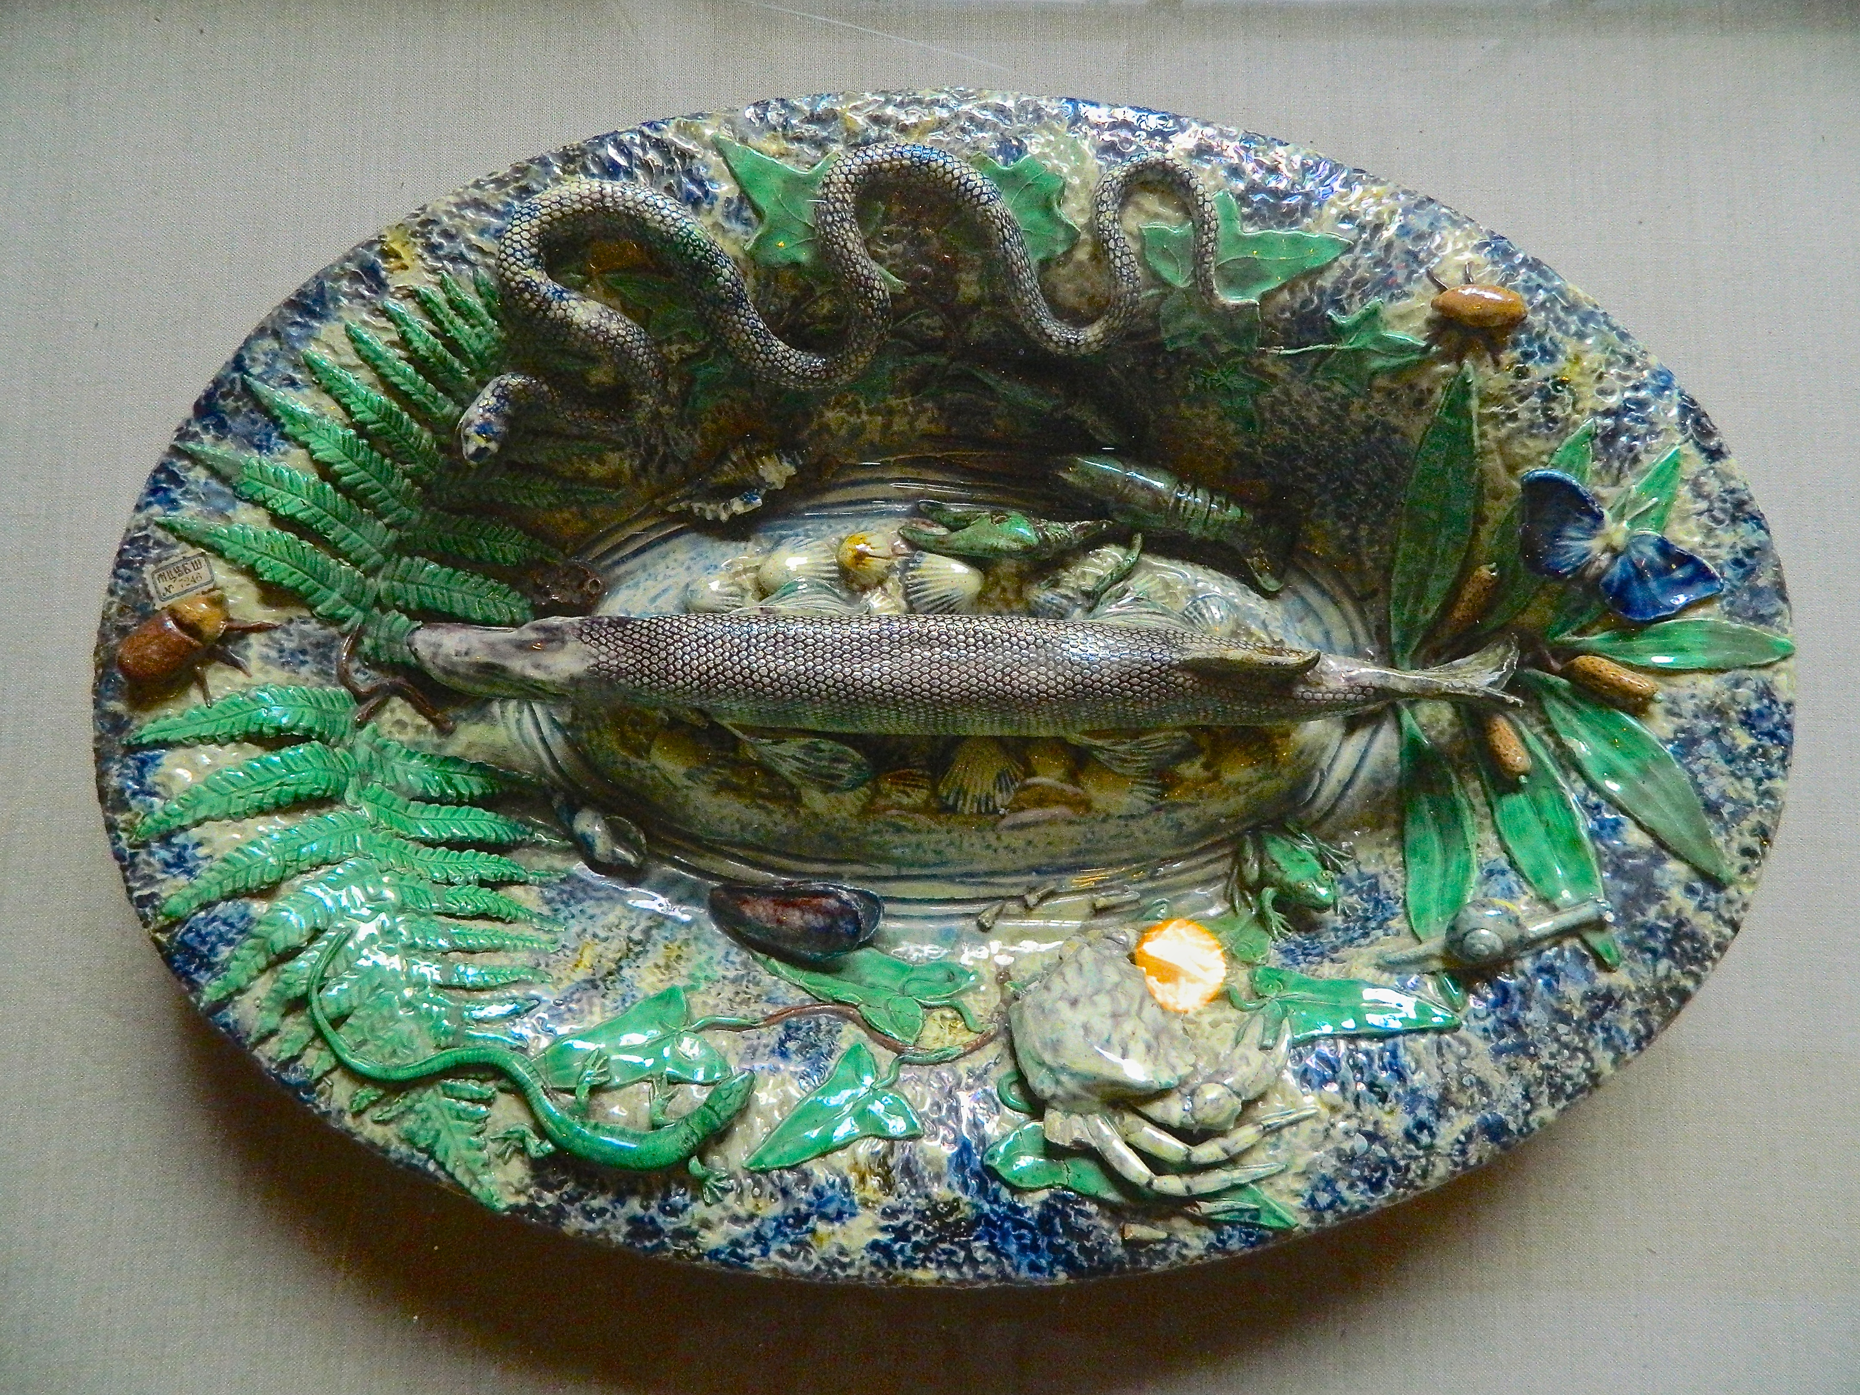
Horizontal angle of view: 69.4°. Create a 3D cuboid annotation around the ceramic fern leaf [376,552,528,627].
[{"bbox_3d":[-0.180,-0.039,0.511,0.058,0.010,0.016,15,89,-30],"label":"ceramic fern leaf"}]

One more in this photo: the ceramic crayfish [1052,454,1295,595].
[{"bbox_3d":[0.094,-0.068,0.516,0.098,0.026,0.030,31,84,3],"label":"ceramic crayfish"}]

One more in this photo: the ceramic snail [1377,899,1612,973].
[{"bbox_3d":[0.168,0.072,0.405,0.068,0.021,0.022,-16,75,7],"label":"ceramic snail"}]

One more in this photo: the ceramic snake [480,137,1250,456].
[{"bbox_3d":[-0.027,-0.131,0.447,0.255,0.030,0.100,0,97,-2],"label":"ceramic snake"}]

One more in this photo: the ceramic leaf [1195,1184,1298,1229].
[{"bbox_3d":[0.099,0.161,0.426,0.034,0.008,0.014,10,74,5],"label":"ceramic leaf"}]

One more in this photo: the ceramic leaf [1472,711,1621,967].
[{"bbox_3d":[0.208,0.048,0.457,0.021,0.010,0.093,-22,72,6],"label":"ceramic leaf"}]

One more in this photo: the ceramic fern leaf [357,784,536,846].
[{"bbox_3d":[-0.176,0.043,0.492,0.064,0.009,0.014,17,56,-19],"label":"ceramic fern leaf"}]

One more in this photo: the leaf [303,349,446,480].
[{"bbox_3d":[-0.204,-0.104,0.492,0.064,0.009,0.014,43,85,-11],"label":"leaf"}]

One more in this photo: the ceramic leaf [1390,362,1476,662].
[{"bbox_3d":[0.179,-0.064,0.480,0.027,0.014,0.105,11,96,10],"label":"ceramic leaf"}]

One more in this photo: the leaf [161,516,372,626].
[{"bbox_3d":[-0.239,-0.045,0.481,0.078,0.012,0.022,28,79,-11],"label":"leaf"}]

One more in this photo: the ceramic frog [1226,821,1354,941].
[{"bbox_3d":[0.114,0.058,0.423,0.034,0.022,0.035,-47,65,0],"label":"ceramic frog"}]

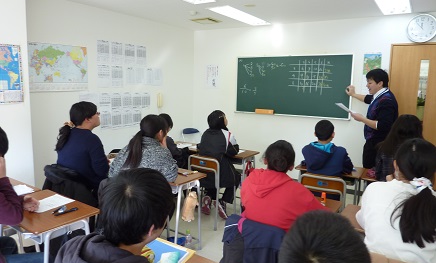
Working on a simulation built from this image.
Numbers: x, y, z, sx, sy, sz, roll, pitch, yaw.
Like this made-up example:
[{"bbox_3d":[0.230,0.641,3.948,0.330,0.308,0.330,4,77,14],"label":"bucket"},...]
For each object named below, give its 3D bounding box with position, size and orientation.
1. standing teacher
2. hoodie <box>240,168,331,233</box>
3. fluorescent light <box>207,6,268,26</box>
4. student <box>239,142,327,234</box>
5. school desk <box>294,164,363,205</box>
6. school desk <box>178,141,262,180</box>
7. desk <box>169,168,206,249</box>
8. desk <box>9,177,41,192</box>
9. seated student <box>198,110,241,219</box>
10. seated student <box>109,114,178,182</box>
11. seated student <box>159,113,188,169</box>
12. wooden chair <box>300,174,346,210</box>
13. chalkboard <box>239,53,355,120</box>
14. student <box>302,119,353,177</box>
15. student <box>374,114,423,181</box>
[{"bbox_3d":[1.750,0.145,3.752,0.580,1.740,0.520,4,9,16],"label":"standing teacher"},{"bbox_3d":[0.364,0.487,1.913,0.500,0.520,0.520,7,10,33],"label":"hoodie"},{"bbox_3d":[0.348,-1.625,4.456,0.320,0.070,1.260,7,10,33],"label":"fluorescent light"},{"bbox_3d":[0.386,0.655,1.974,0.520,1.205,0.640,8,11,35],"label":"student"},{"bbox_3d":[1.094,0.715,3.124,0.600,0.700,0.400,7,10,33],"label":"school desk"},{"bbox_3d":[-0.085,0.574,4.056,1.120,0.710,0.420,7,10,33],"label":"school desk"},{"bbox_3d":[-0.465,0.714,2.810,0.600,0.700,0.400,7,10,33],"label":"desk"},{"bbox_3d":[-1.631,0.754,2.297,0.600,0.700,0.410,7,10,33],"label":"desk"},{"bbox_3d":[0.034,0.381,3.575,0.480,1.245,0.620,8,11,37],"label":"seated student"},{"bbox_3d":[-0.618,0.498,2.600,0.500,1.190,0.700,8,11,38],"label":"seated student"},{"bbox_3d":[-0.601,0.356,3.698,0.480,1.140,0.720,8,11,38],"label":"seated student"},{"bbox_3d":[0.966,0.755,2.847,0.390,0.770,0.460,7,10,33],"label":"wooden chair"},{"bbox_3d":[1.069,-0.681,4.781,1.810,0.910,0.060,7,10,33],"label":"chalkboard"},{"bbox_3d":[0.994,0.505,2.963,0.480,1.230,0.620,7,10,33],"label":"student"},{"bbox_3d":[1.484,0.520,2.602,0.480,1.335,0.620,7,10,33],"label":"student"}]

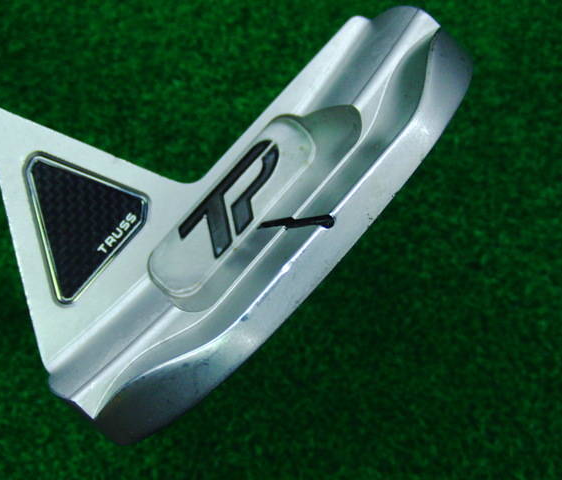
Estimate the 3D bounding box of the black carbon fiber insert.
[{"bbox_3d":[-0.046,-0.005,0.147,0.027,0.003,0.030,41,70,-8],"label":"black carbon fiber insert"}]

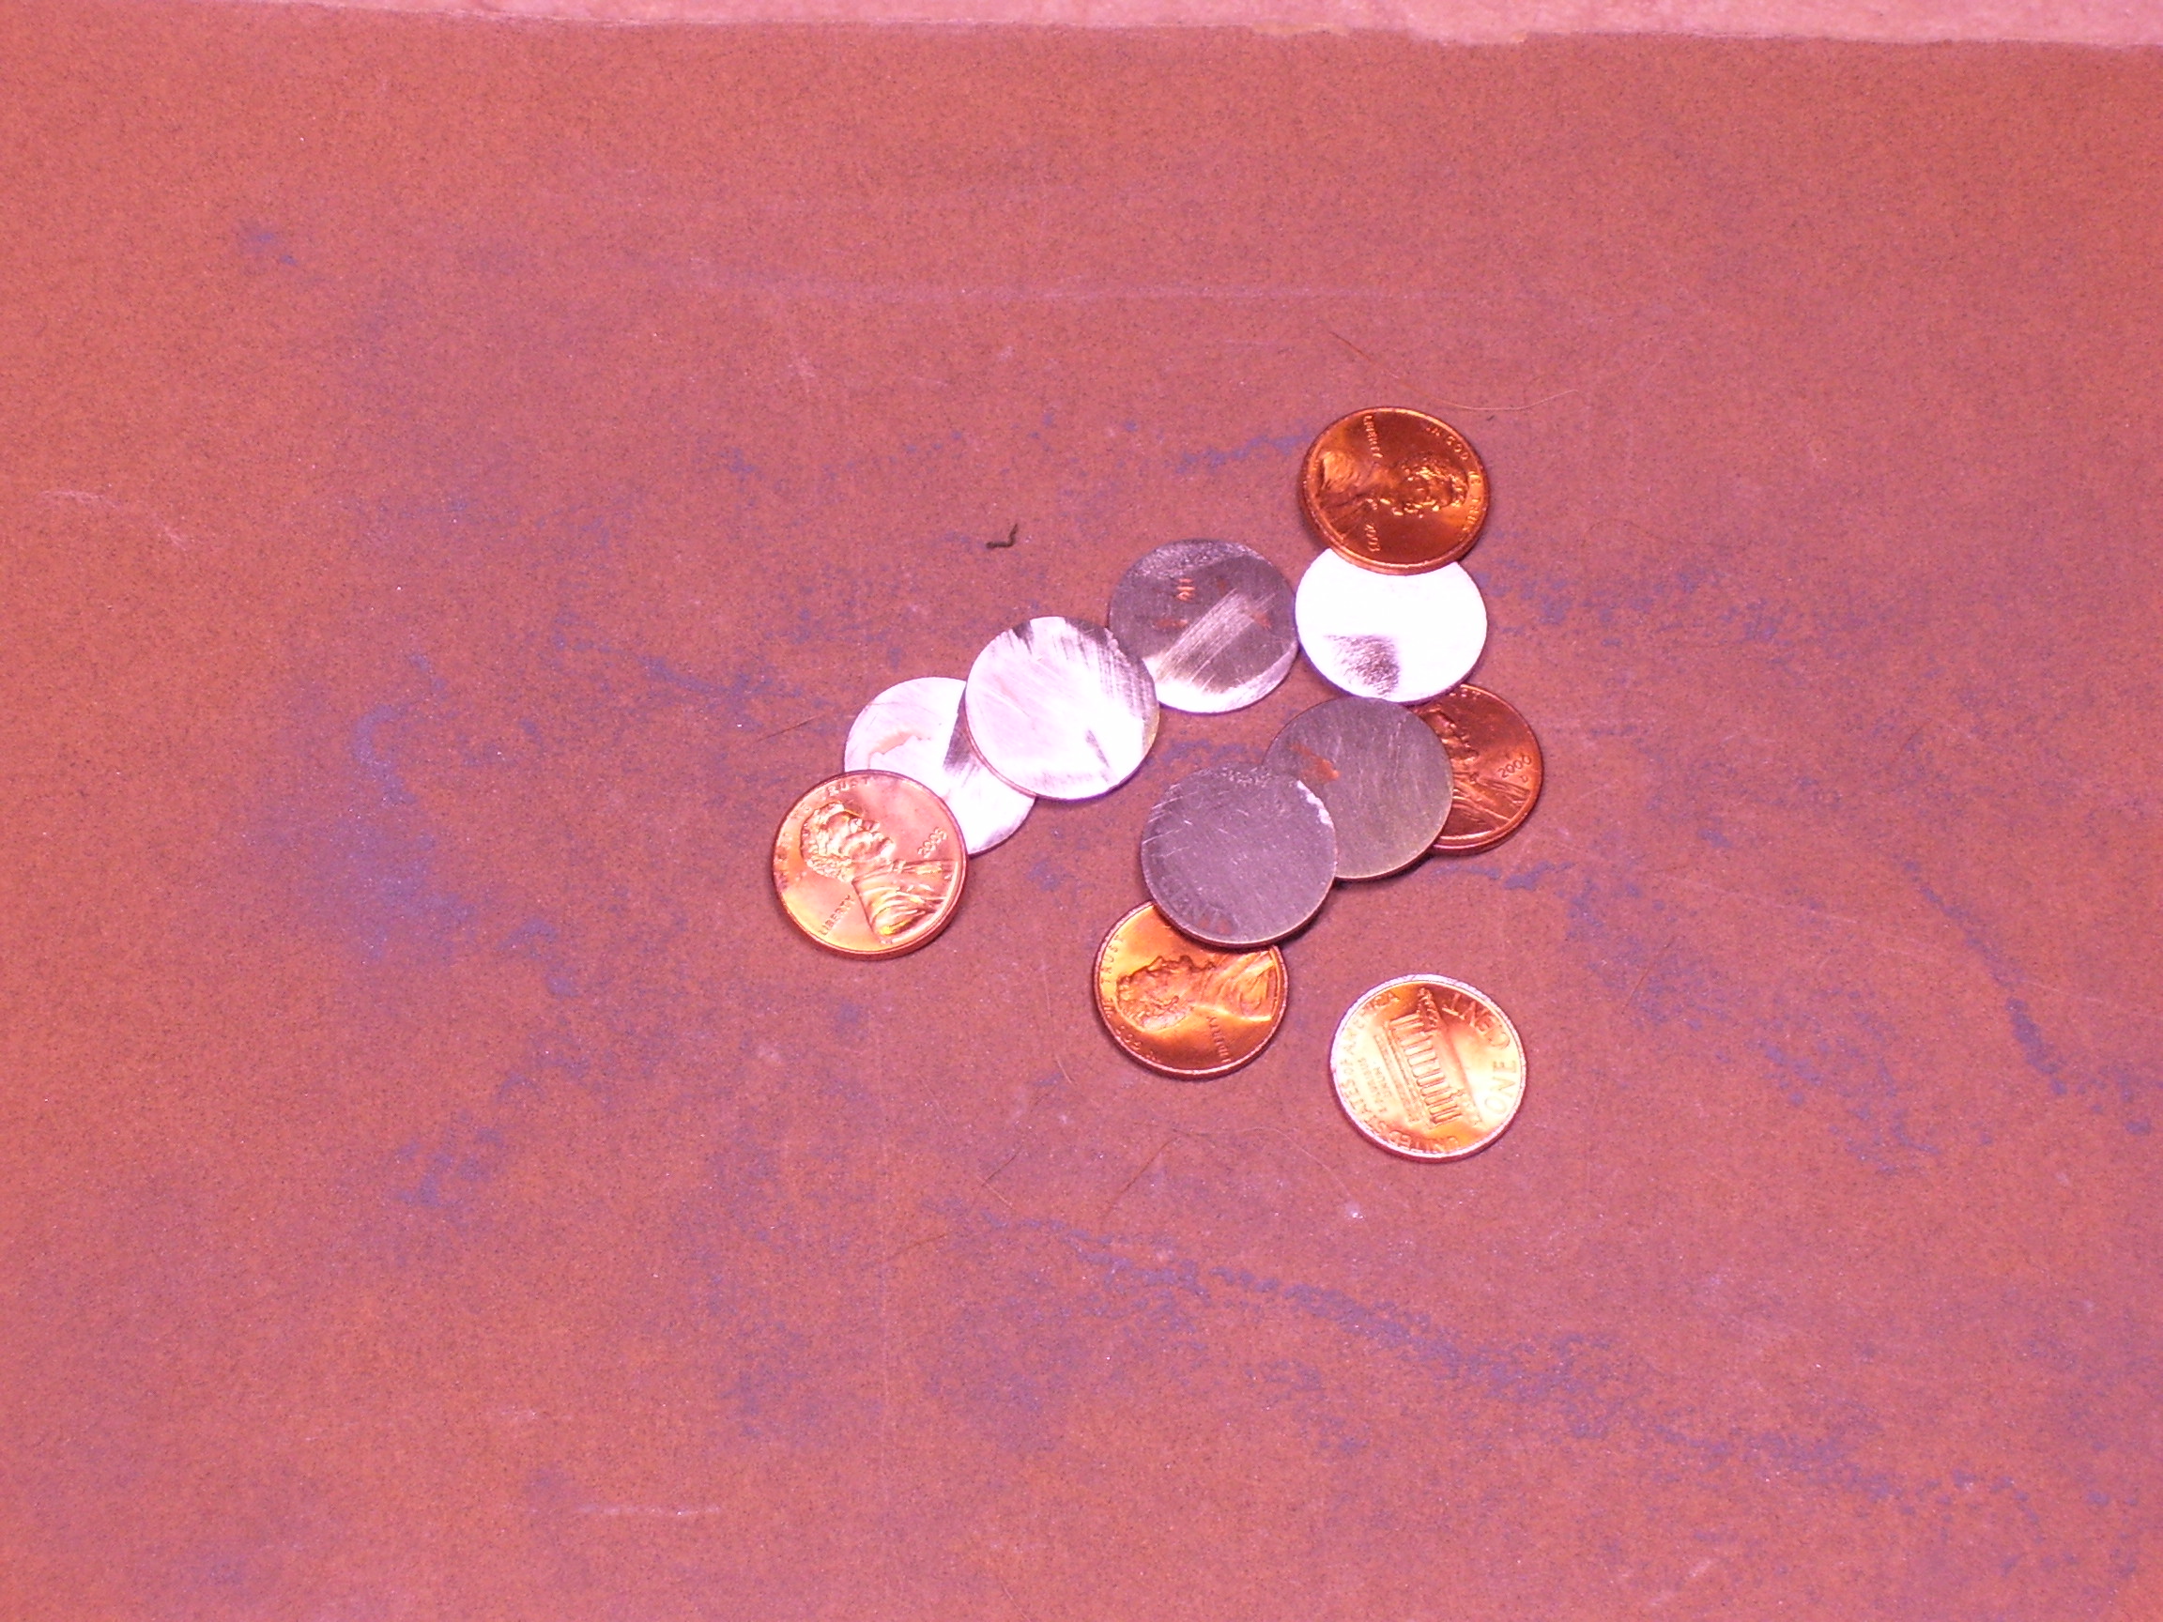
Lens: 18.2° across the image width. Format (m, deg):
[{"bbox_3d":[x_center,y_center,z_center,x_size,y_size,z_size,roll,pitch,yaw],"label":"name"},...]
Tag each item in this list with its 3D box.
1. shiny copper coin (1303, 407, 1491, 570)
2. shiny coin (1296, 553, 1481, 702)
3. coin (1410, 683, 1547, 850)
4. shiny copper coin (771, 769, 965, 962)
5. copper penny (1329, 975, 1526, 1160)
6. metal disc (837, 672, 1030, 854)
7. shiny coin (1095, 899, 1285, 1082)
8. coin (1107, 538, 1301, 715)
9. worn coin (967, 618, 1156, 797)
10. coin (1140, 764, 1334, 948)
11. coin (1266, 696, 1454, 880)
[{"bbox_3d":[0.032,-0.032,0.679,0.019,0.002,0.019,0,63,-5],"label":"shiny copper coin"},{"bbox_3d":[0.031,-0.019,0.674,0.019,0.001,0.019,0,64,-4],"label":"shiny coin"},{"bbox_3d":[0.036,-0.004,0.668,0.019,0.002,0.019,0,64,-5],"label":"coin"},{"bbox_3d":[-0.021,0.005,0.658,0.019,0.002,0.019,0,69,0],"label":"shiny copper coin"},{"bbox_3d":[0.034,0.025,0.657,0.019,0.002,0.019,0,68,-6],"label":"copper penny"},{"bbox_3d":[-0.014,-0.004,0.664,0.019,0.001,0.019,0,68,-6],"label":"metal disc"},{"bbox_3d":[0.011,0.017,0.658,0.019,0.002,0.019,0,68,-6],"label":"shiny coin"},{"bbox_3d":[0.012,-0.018,0.673,0.019,0.001,0.019,0,68,-6],"label":"coin"},{"bbox_3d":[-0.002,-0.010,0.666,0.019,0.001,0.019,0,71,-7],"label":"worn coin"},{"bbox_3d":[0.015,0.004,0.661,0.019,0.001,0.019,0,69,-1],"label":"coin"},{"bbox_3d":[0.027,-0.002,0.666,0.019,0.001,0.019,0,70,1],"label":"coin"}]

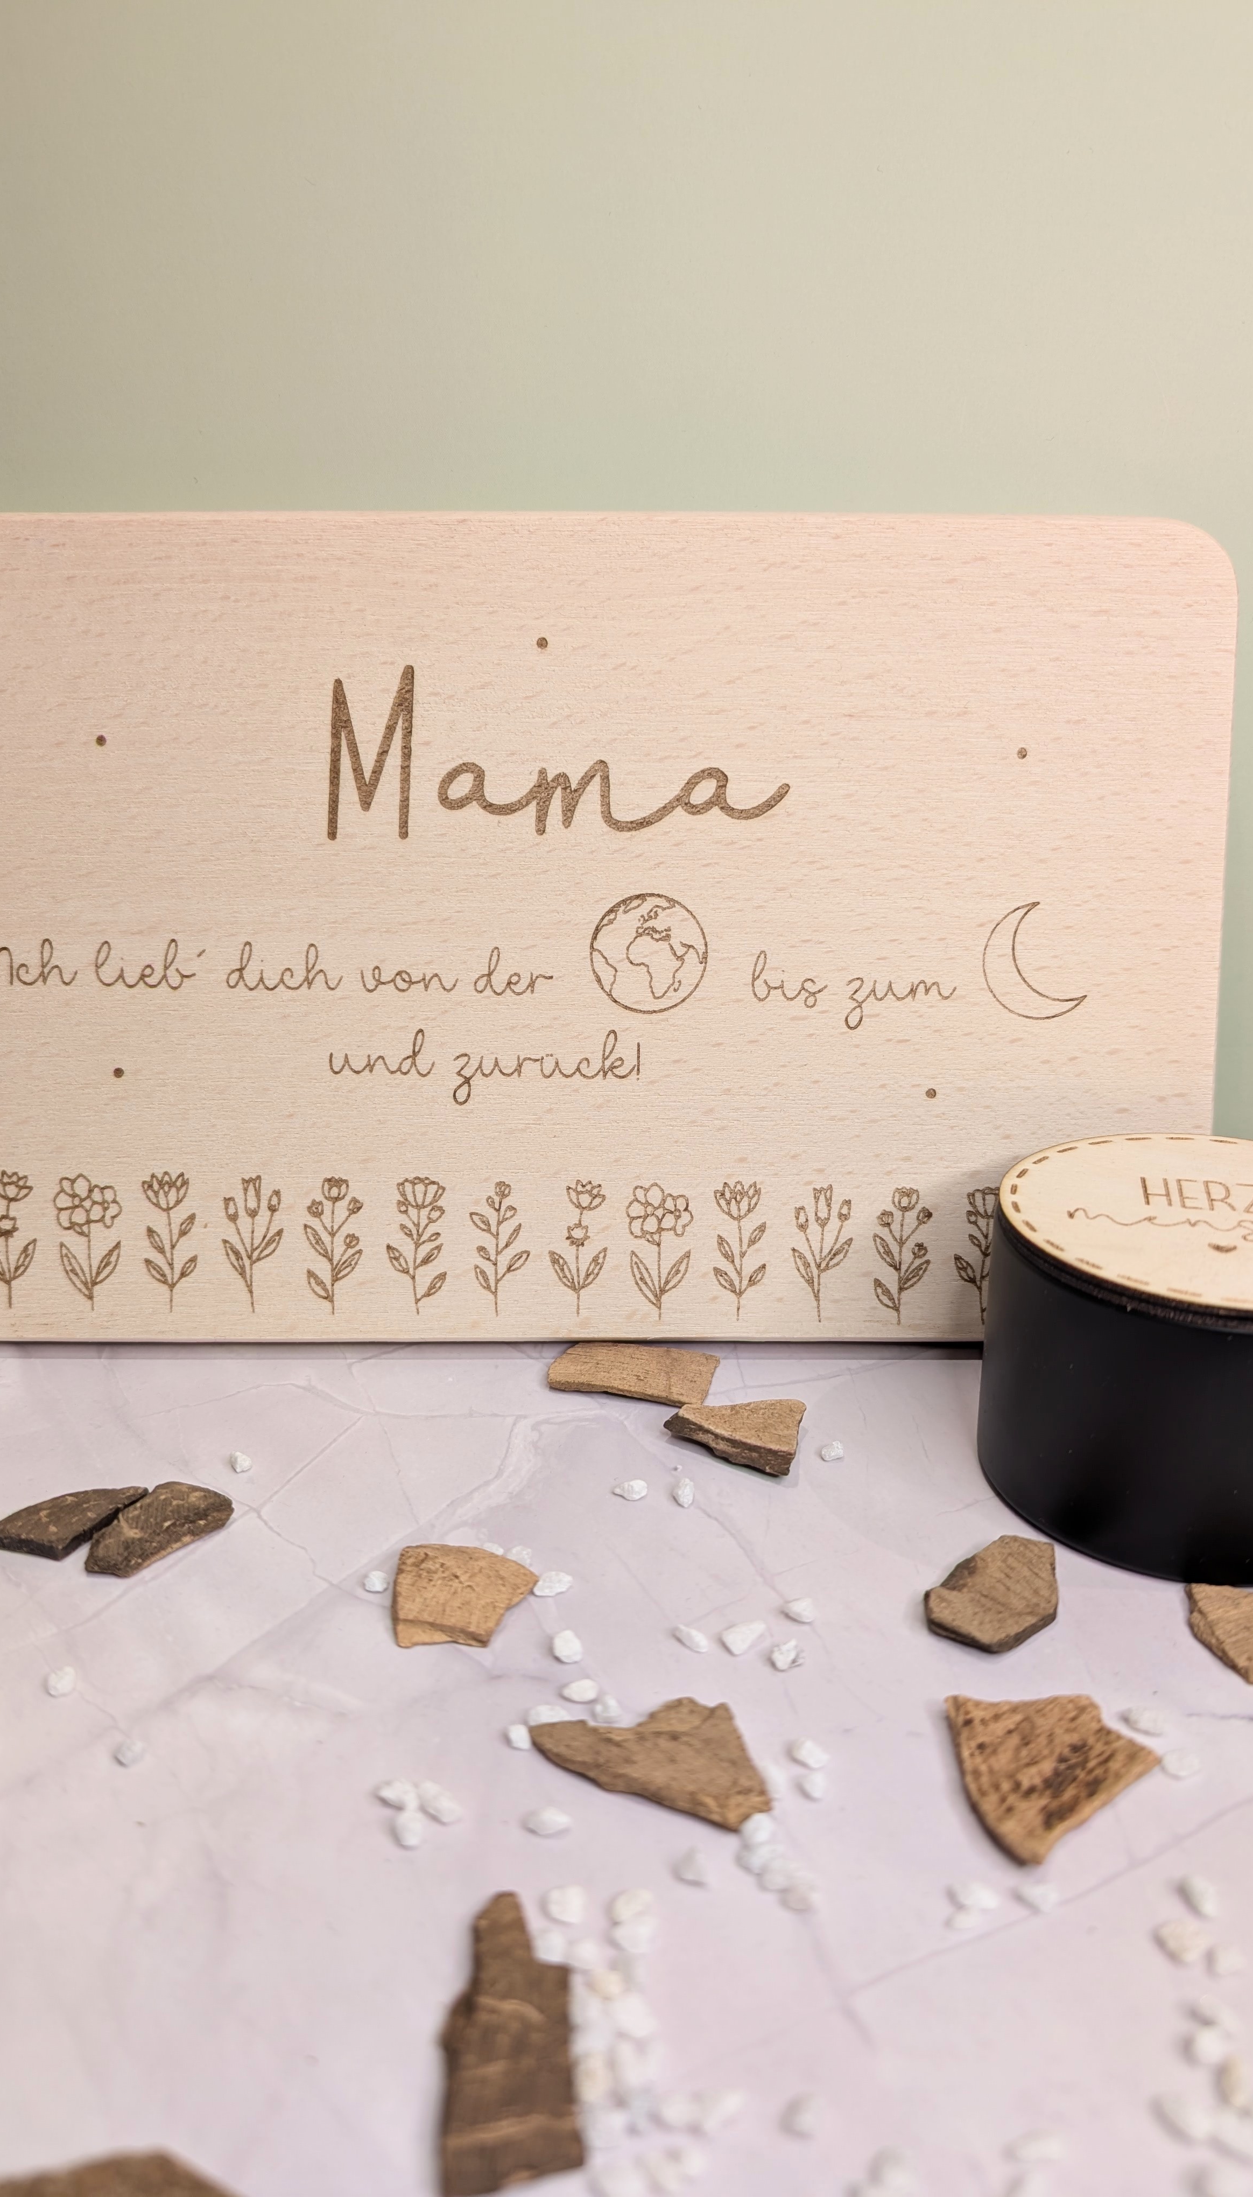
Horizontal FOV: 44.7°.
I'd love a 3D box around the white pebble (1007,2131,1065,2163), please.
[{"bbox_3d":[0.037,0.095,0.139,0.005,0.002,0.003,-3,20,-8],"label":"white pebble"}]

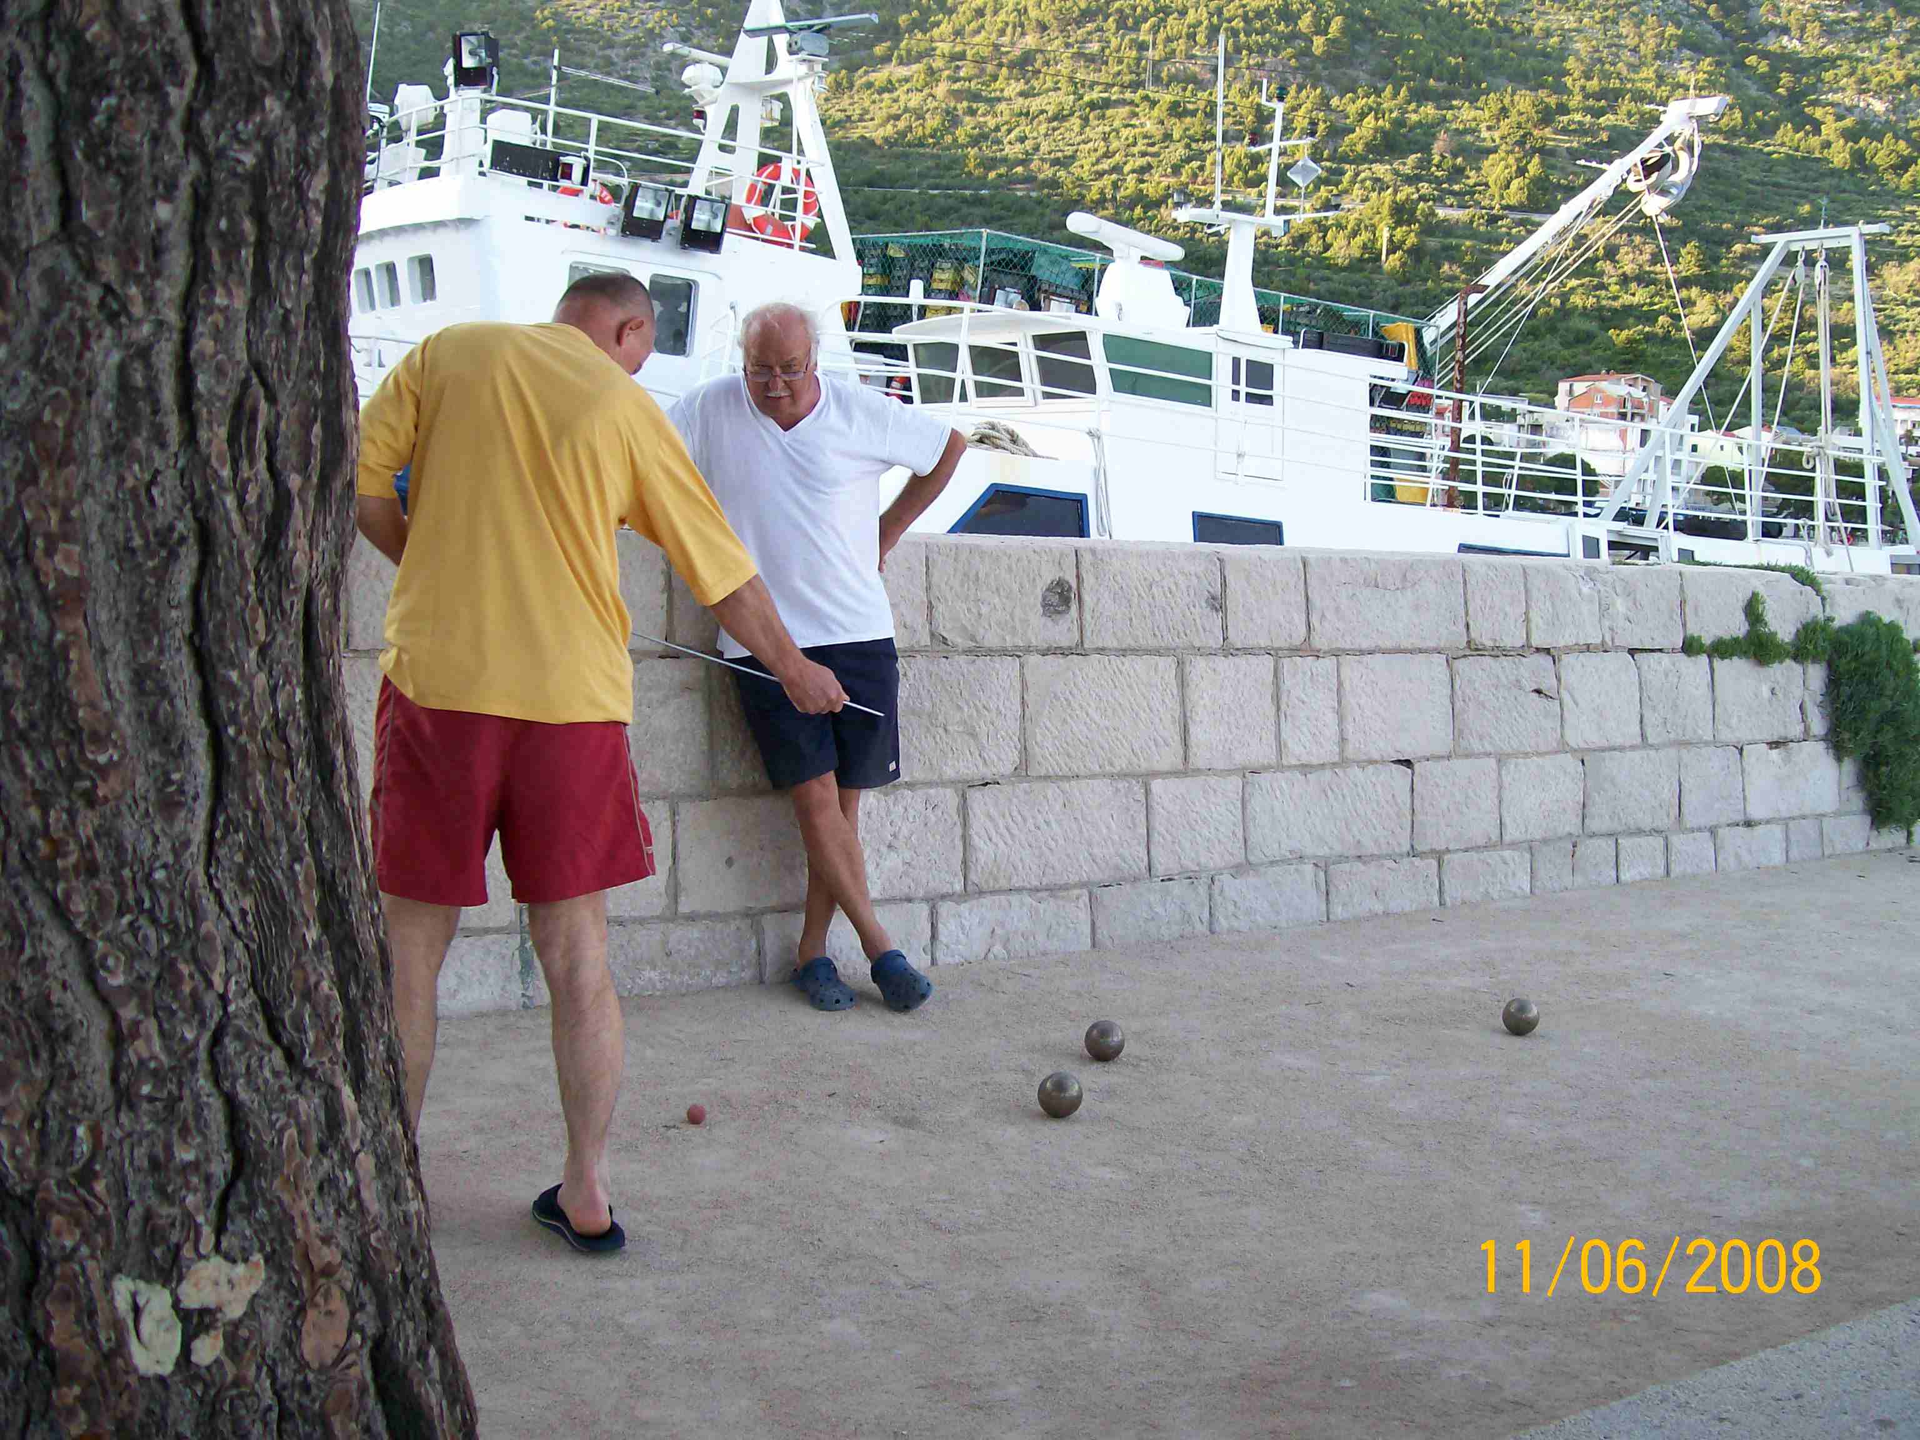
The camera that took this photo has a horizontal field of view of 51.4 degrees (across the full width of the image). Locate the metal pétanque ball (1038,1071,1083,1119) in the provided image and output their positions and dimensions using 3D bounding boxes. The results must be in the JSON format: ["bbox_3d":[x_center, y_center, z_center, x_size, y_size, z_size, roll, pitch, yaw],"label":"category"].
[{"bbox_3d":[0.175,0.652,3.475,0.078,0.078,0.078,0,2,0],"label":"metal pétanque ball"}]

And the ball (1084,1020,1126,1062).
[{"bbox_3d":[0.283,0.627,3.900,0.078,0.078,0.078,0,2,0],"label":"ball"}]

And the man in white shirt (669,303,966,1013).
[{"bbox_3d":[-0.305,-0.169,4.690,0.650,1.630,0.500,-1,3,-22],"label":"man in white shirt"}]

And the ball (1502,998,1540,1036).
[{"bbox_3d":[1.193,0.631,4.245,0.078,0.078,0.078,0,2,0],"label":"ball"}]

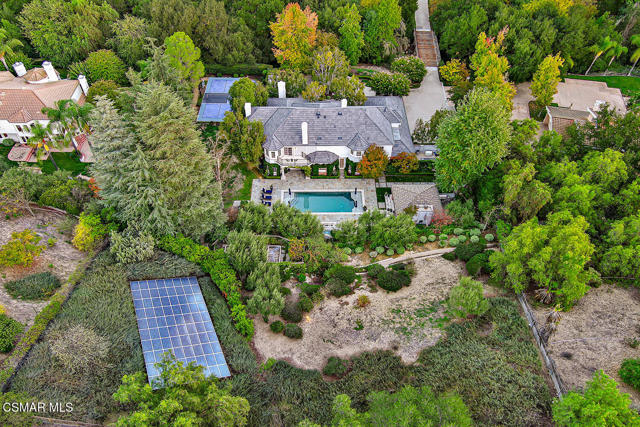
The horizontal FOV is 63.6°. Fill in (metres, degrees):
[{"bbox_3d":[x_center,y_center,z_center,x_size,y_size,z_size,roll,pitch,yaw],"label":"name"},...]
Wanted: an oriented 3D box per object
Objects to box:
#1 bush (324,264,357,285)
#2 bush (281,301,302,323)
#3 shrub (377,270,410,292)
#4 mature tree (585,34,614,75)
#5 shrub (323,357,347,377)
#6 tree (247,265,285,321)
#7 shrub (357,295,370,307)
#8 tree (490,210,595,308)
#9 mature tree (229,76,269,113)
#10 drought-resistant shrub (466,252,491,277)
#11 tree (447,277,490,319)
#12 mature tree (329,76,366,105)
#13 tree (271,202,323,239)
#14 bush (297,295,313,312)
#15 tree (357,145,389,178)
[{"bbox_3d":[2.800,8.300,69.900,4.200,2.000,3.400,0,46,0],"label":"bush"},{"bbox_3d":[-3.530,12.392,65.230,2.700,2.040,2.700,1,47,0],"label":"bush"},{"bbox_3d":[9.800,9.100,69.000,4.400,2.100,3.500,0,46,0],"label":"shrub"},{"bbox_3d":[59.776,-33.715,109.990,5.000,8.600,5.000,0,46,0],"label":"mature tree"},{"bbox_3d":[1.800,17.600,59.500,2.900,1.600,2.500,0,46,0],"label":"shrub"},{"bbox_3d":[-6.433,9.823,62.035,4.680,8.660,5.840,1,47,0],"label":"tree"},{"bbox_3d":[6.100,12.012,70.938,1.730,1.320,1.730,1,47,0],"label":"shrub"},{"bbox_3d":[28.200,6.000,66.000,12.600,10.500,12.200,0,46,0],"label":"tree"},{"bbox_3d":[-13.664,-21.695,99.356,7.600,9.200,7.300,0,46,0],"label":"mature tree"},{"bbox_3d":[24.181,7.743,78.983,3.360,2.610,3.360,1,47,0],"label":"drought-resistant shrub"},{"bbox_3d":[19.479,11.328,68.439,5.400,5.800,5.400,0,46,0],"label":"tree"},{"bbox_3d":[5.690,-23.613,102.563,7.430,6.870,6.690,1,47,0],"label":"mature tree"},{"bbox_3d":[-3.670,1.385,80.961,7.800,5.600,6.200,0,46,0],"label":"tree"},{"bbox_3d":[-1.895,11.798,67.307,2.140,1.720,2.140,1,47,0],"label":"bush"},{"bbox_3d":[8.300,-8.100,81.700,5.100,5.700,5.100,0,46,0],"label":"tree"}]

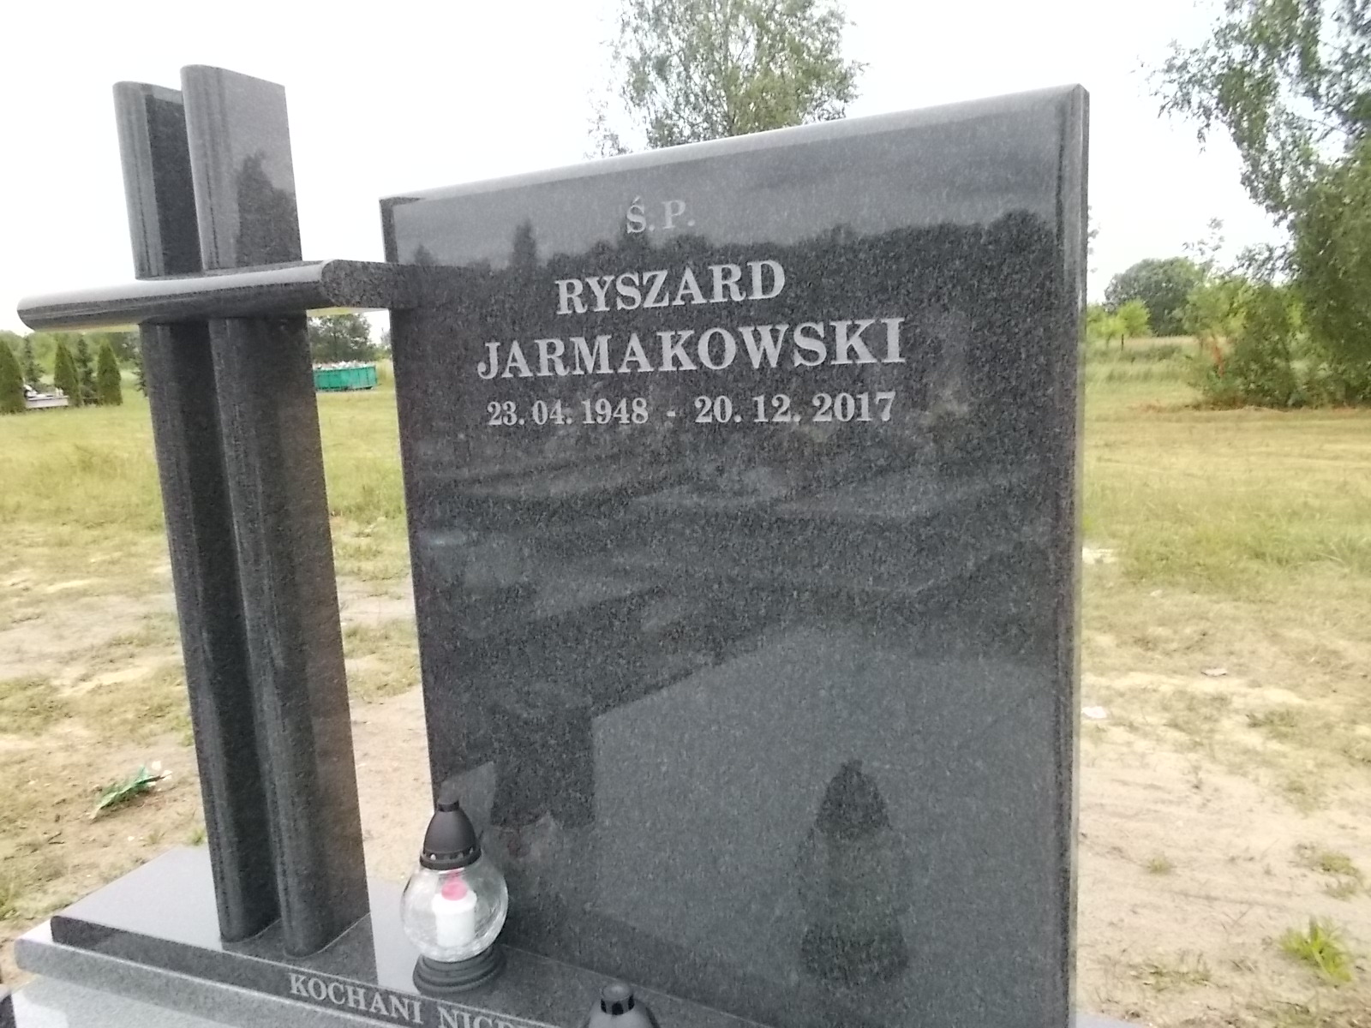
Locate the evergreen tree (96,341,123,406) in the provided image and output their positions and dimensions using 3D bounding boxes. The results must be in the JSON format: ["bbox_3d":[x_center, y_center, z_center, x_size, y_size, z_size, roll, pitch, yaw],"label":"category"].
[{"bbox_3d":[-25.159,-6.132,45.000,1.070,2.830,1.070,-7,10,-28],"label":"evergreen tree"}]

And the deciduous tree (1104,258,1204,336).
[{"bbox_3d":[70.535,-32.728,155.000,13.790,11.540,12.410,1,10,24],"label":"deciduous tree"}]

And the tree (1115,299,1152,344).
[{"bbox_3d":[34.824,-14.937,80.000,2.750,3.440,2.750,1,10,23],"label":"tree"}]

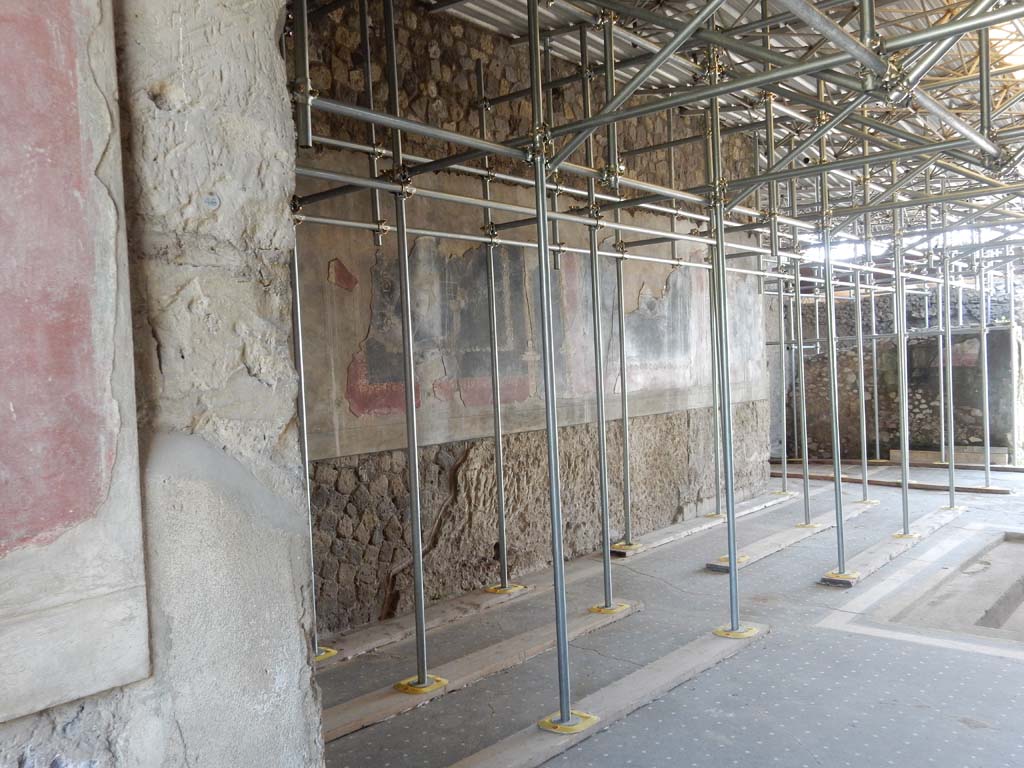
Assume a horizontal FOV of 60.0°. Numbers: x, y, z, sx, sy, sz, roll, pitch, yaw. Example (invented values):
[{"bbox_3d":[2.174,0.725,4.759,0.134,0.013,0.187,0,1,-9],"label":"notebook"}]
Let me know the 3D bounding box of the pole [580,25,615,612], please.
[{"bbox_3d":[0.551,-0.435,5.878,0.050,3.868,0.050,-2,1,40],"label":"pole"}]

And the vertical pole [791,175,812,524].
[{"bbox_3d":[2.747,-0.313,8.445,0.050,3.332,0.050,-2,1,40],"label":"vertical pole"}]

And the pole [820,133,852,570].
[{"bbox_3d":[2.396,-0.176,6.634,0.050,3.232,0.050,-2,1,40],"label":"pole"}]

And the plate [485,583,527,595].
[{"bbox_3d":[-0.051,1.601,6.921,0.235,0.025,0.235,-1,2,41],"label":"plate"}]

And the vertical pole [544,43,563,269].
[{"bbox_3d":[0.323,-1.823,7.074,0.050,1.819,0.050,-2,1,40],"label":"vertical pole"}]

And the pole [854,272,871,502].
[{"bbox_3d":[4.004,0.041,10.168,0.055,2.633,0.055,-1,2,41],"label":"pole"}]

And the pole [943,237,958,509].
[{"bbox_3d":[4.657,-0.109,9.461,0.055,2.897,0.055,-1,2,41],"label":"pole"}]

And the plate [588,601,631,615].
[{"bbox_3d":[0.652,1.501,5.923,0.230,0.030,0.230,-1,1,40],"label":"plate"}]

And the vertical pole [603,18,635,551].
[{"bbox_3d":[0.999,-0.922,8.300,0.055,4.950,0.055,-1,2,41],"label":"vertical pole"}]

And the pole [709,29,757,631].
[{"bbox_3d":[1.263,-0.260,5.292,0.050,3.495,0.050,-2,1,40],"label":"pole"}]

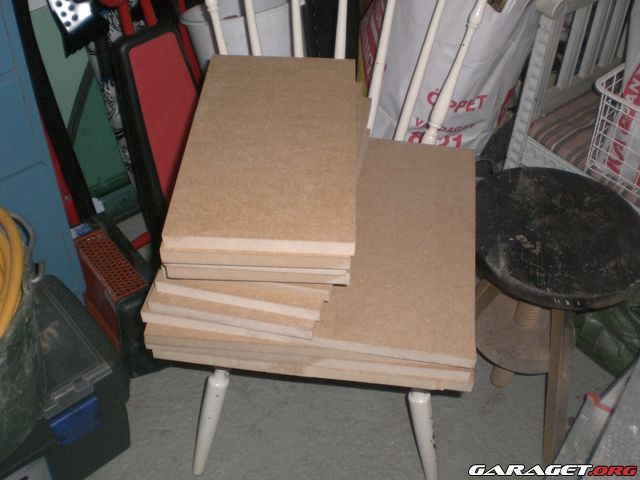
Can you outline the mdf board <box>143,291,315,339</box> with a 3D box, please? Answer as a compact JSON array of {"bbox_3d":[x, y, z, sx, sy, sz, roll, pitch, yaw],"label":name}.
[{"bbox_3d":[-0.093,-0.039,1.272,0.267,0.025,0.482,9,45,7],"label":"mdf board"}]

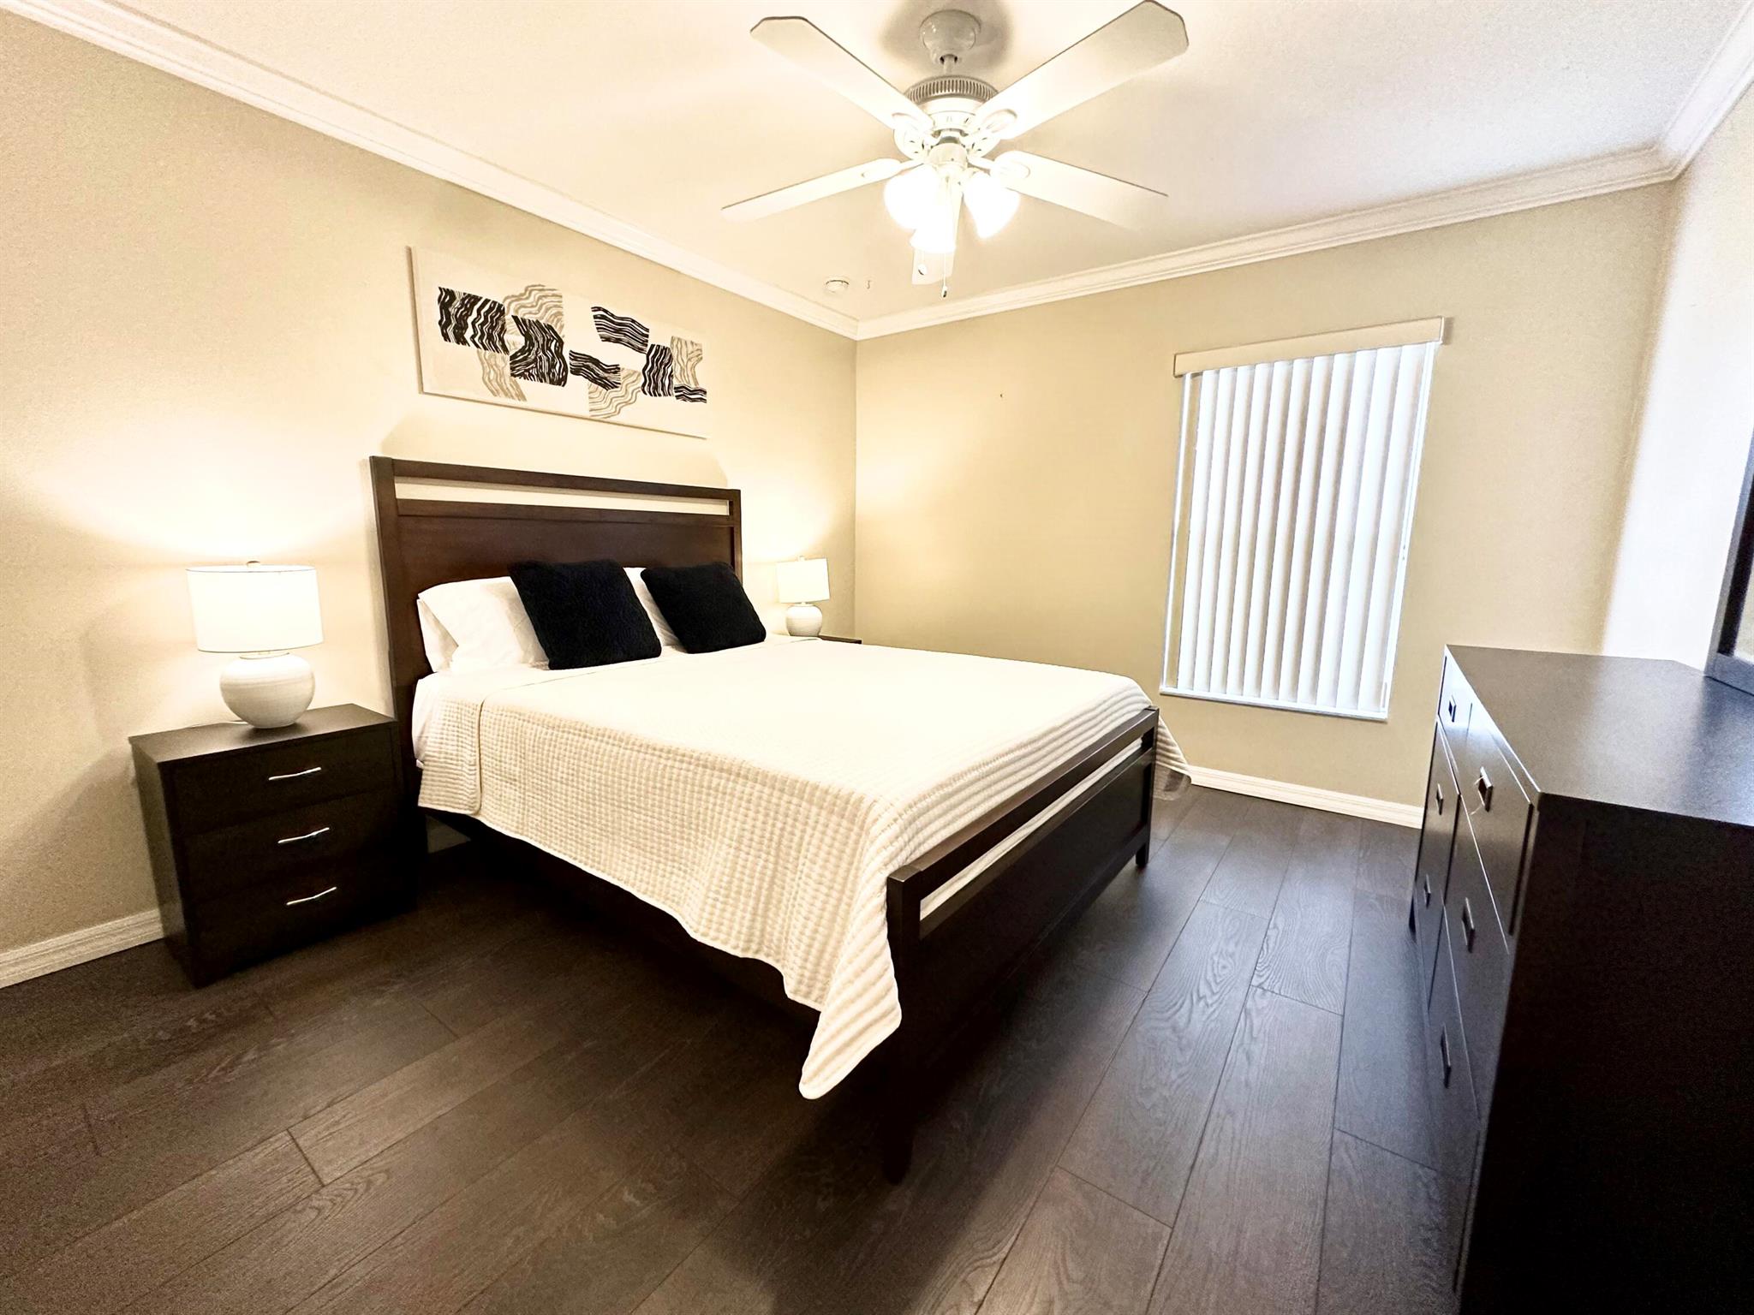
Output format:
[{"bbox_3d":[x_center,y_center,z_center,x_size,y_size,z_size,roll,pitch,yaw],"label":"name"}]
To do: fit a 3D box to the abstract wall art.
[{"bbox_3d":[-1.186,-1.215,2.899,0.035,0.470,1.270,7,11,35],"label":"abstract wall art"}]

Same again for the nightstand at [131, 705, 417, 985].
[{"bbox_3d":[-1.744,0.504,2.085,0.385,0.600,0.515,7,11,35],"label":"nightstand"}]

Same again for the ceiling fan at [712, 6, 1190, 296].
[{"bbox_3d":[0.172,-1.298,1.849,1.290,0.610,1.270,7,11,35],"label":"ceiling fan"}]

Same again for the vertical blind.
[{"bbox_3d":[1.771,-0.565,3.104,0.950,1.560,0.100,7,11,35],"label":"vertical blind"}]

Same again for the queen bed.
[{"bbox_3d":[-0.350,0.052,2.447,2.140,1.400,1.700,7,11,35],"label":"queen bed"}]

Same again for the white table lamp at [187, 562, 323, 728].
[{"bbox_3d":[-1.780,-0.037,2.056,0.285,0.477,0.285,7,11,35],"label":"white table lamp"}]

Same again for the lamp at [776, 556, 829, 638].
[{"bbox_3d":[-0.412,-0.337,4.010,0.285,0.477,0.285,0,9,0],"label":"lamp"}]

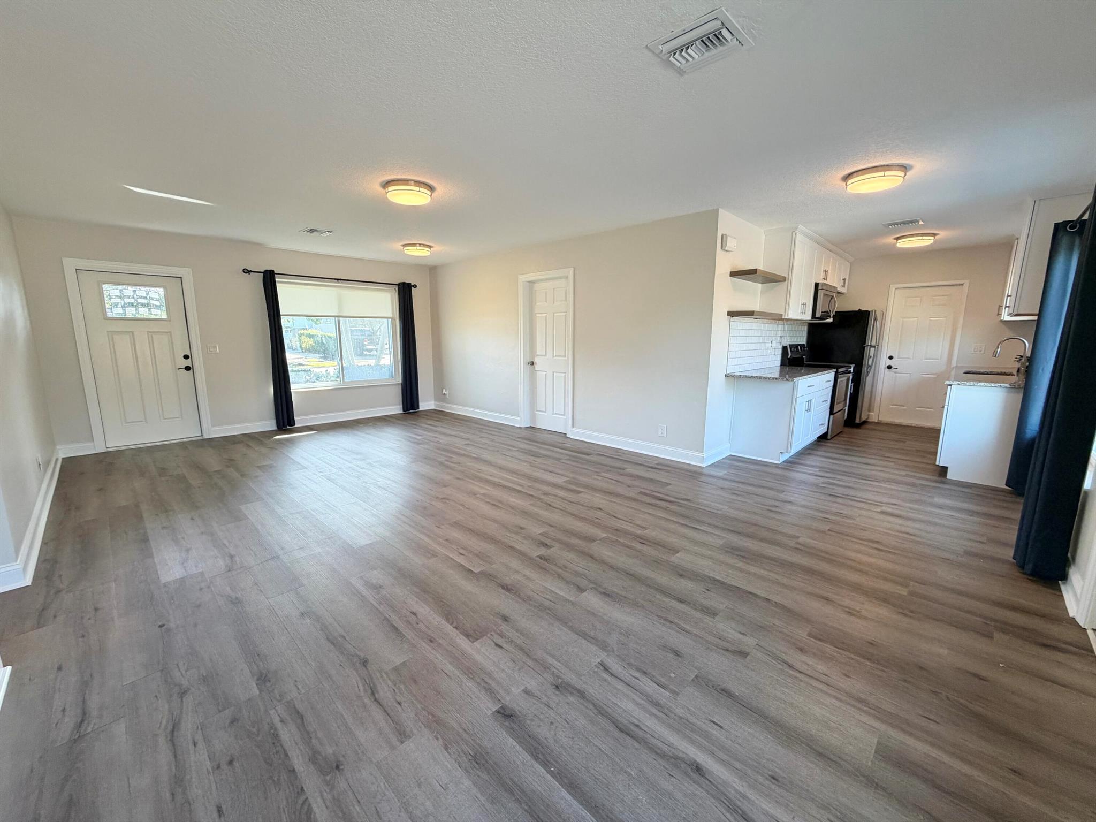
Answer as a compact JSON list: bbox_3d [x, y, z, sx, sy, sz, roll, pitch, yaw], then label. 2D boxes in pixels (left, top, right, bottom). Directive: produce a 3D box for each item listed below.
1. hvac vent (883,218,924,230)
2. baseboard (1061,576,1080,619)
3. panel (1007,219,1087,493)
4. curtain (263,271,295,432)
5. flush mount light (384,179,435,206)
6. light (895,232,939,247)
[{"bbox_3d":[3.740,-1.955,4.665,0.305,0.030,0.305,9,13,44],"label":"hvac vent"},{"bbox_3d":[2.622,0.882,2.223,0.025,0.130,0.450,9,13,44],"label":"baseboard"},{"bbox_3d":[3.967,-0.383,3.535,0.172,2.152,0.330,9,13,44],"label":"panel"},{"bbox_3d":[-3.741,-0.824,6.162,0.120,2.165,0.215,9,13,44],"label":"curtain"},{"bbox_3d":[-1.113,-1.750,3.567,0.375,0.088,0.375,0,9,0],"label":"flush mount light"},{"bbox_3d":[4.449,-2.055,5.364,0.416,0.090,0.416,9,13,44],"label":"light"}]

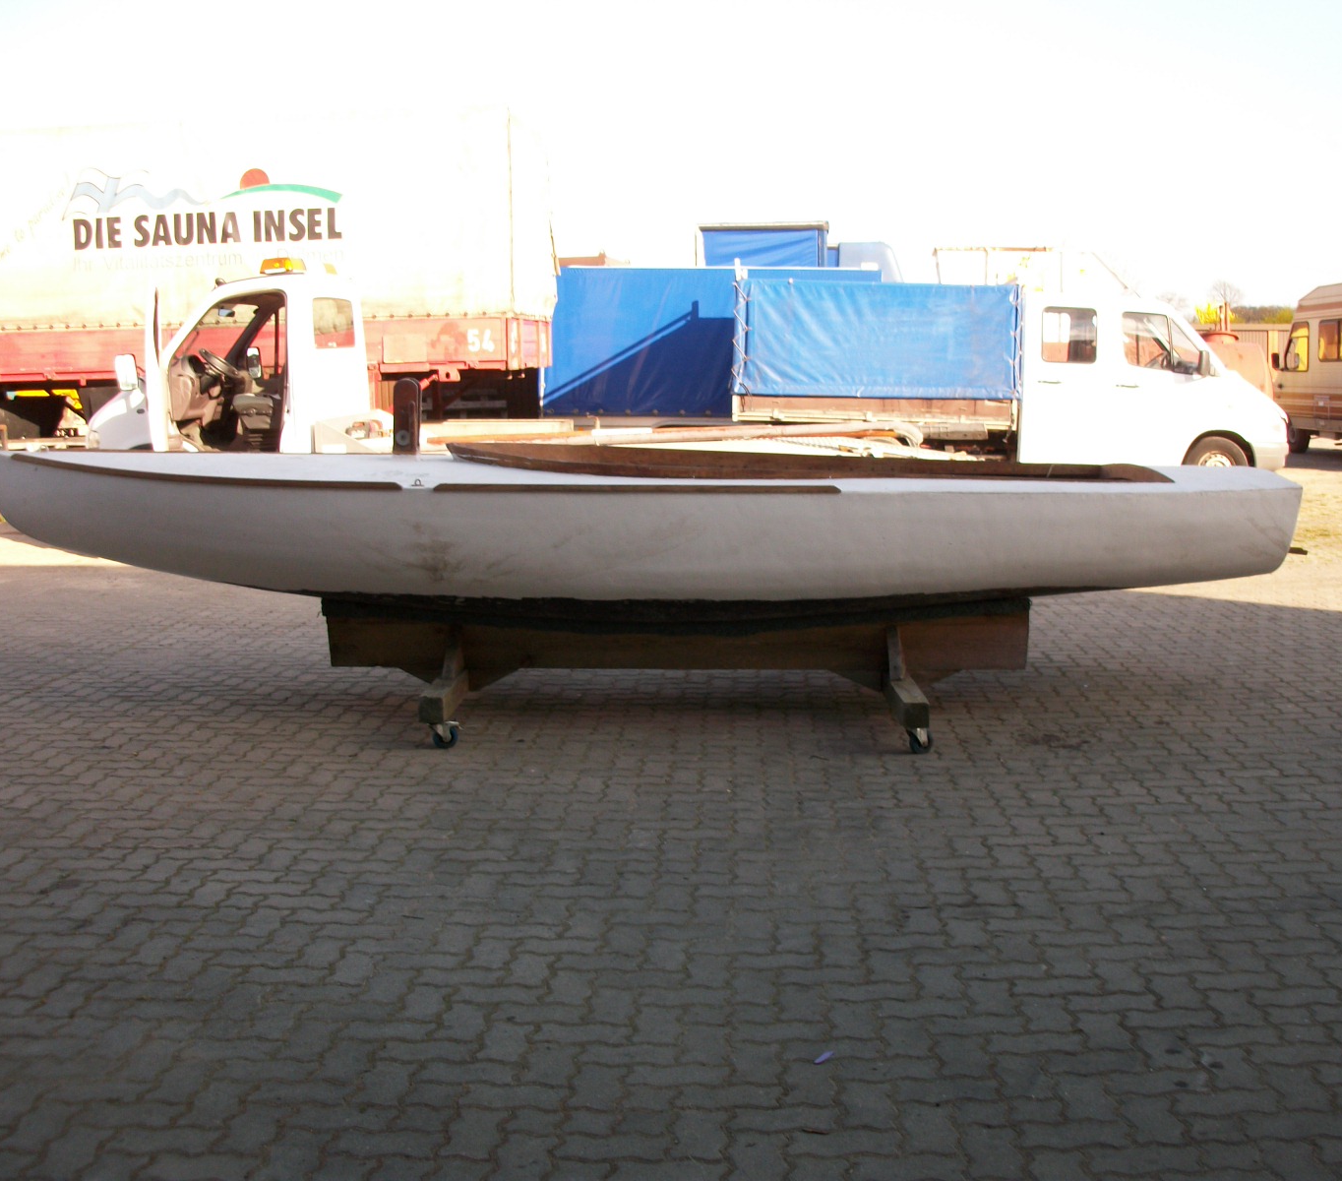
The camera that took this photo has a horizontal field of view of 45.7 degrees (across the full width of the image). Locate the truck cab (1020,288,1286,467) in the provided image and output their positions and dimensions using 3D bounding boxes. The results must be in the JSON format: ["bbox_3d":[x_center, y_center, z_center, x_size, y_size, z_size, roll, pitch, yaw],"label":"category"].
[{"bbox_3d":[5.520,-2.340,18.200,3.120,2.170,1.970,0,8,4],"label":"truck cab"}]

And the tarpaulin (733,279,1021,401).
[{"bbox_3d":[2.330,-2.900,18.500,3.200,1.320,2.000,0,8,4],"label":"tarpaulin"}]

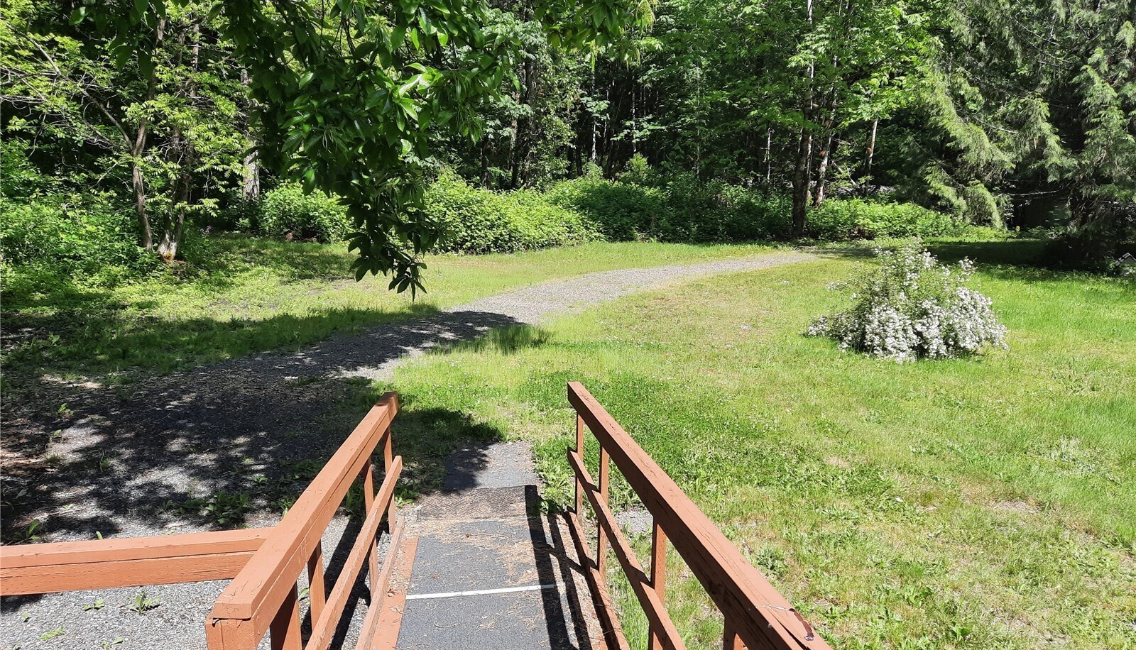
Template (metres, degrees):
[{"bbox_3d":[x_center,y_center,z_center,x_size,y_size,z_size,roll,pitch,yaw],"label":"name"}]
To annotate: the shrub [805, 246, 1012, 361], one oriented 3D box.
[{"bbox_3d":[4.660,-0.410,11.400,2.600,1.320,2.300,5,14,22],"label":"shrub"}]

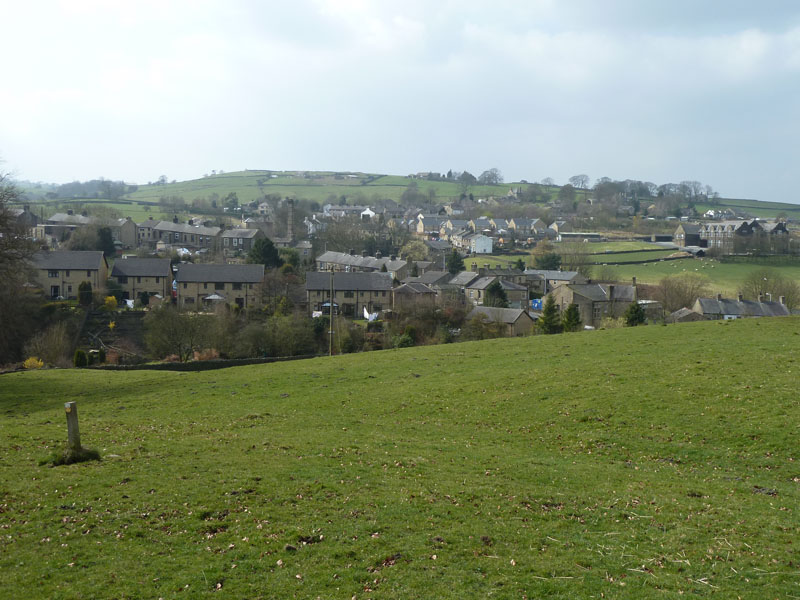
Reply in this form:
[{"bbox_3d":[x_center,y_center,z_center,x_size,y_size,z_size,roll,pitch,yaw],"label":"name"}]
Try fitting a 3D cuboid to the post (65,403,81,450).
[{"bbox_3d":[-4.597,1.779,13.000,0.125,0.670,0.125,-4,5,12],"label":"post"}]

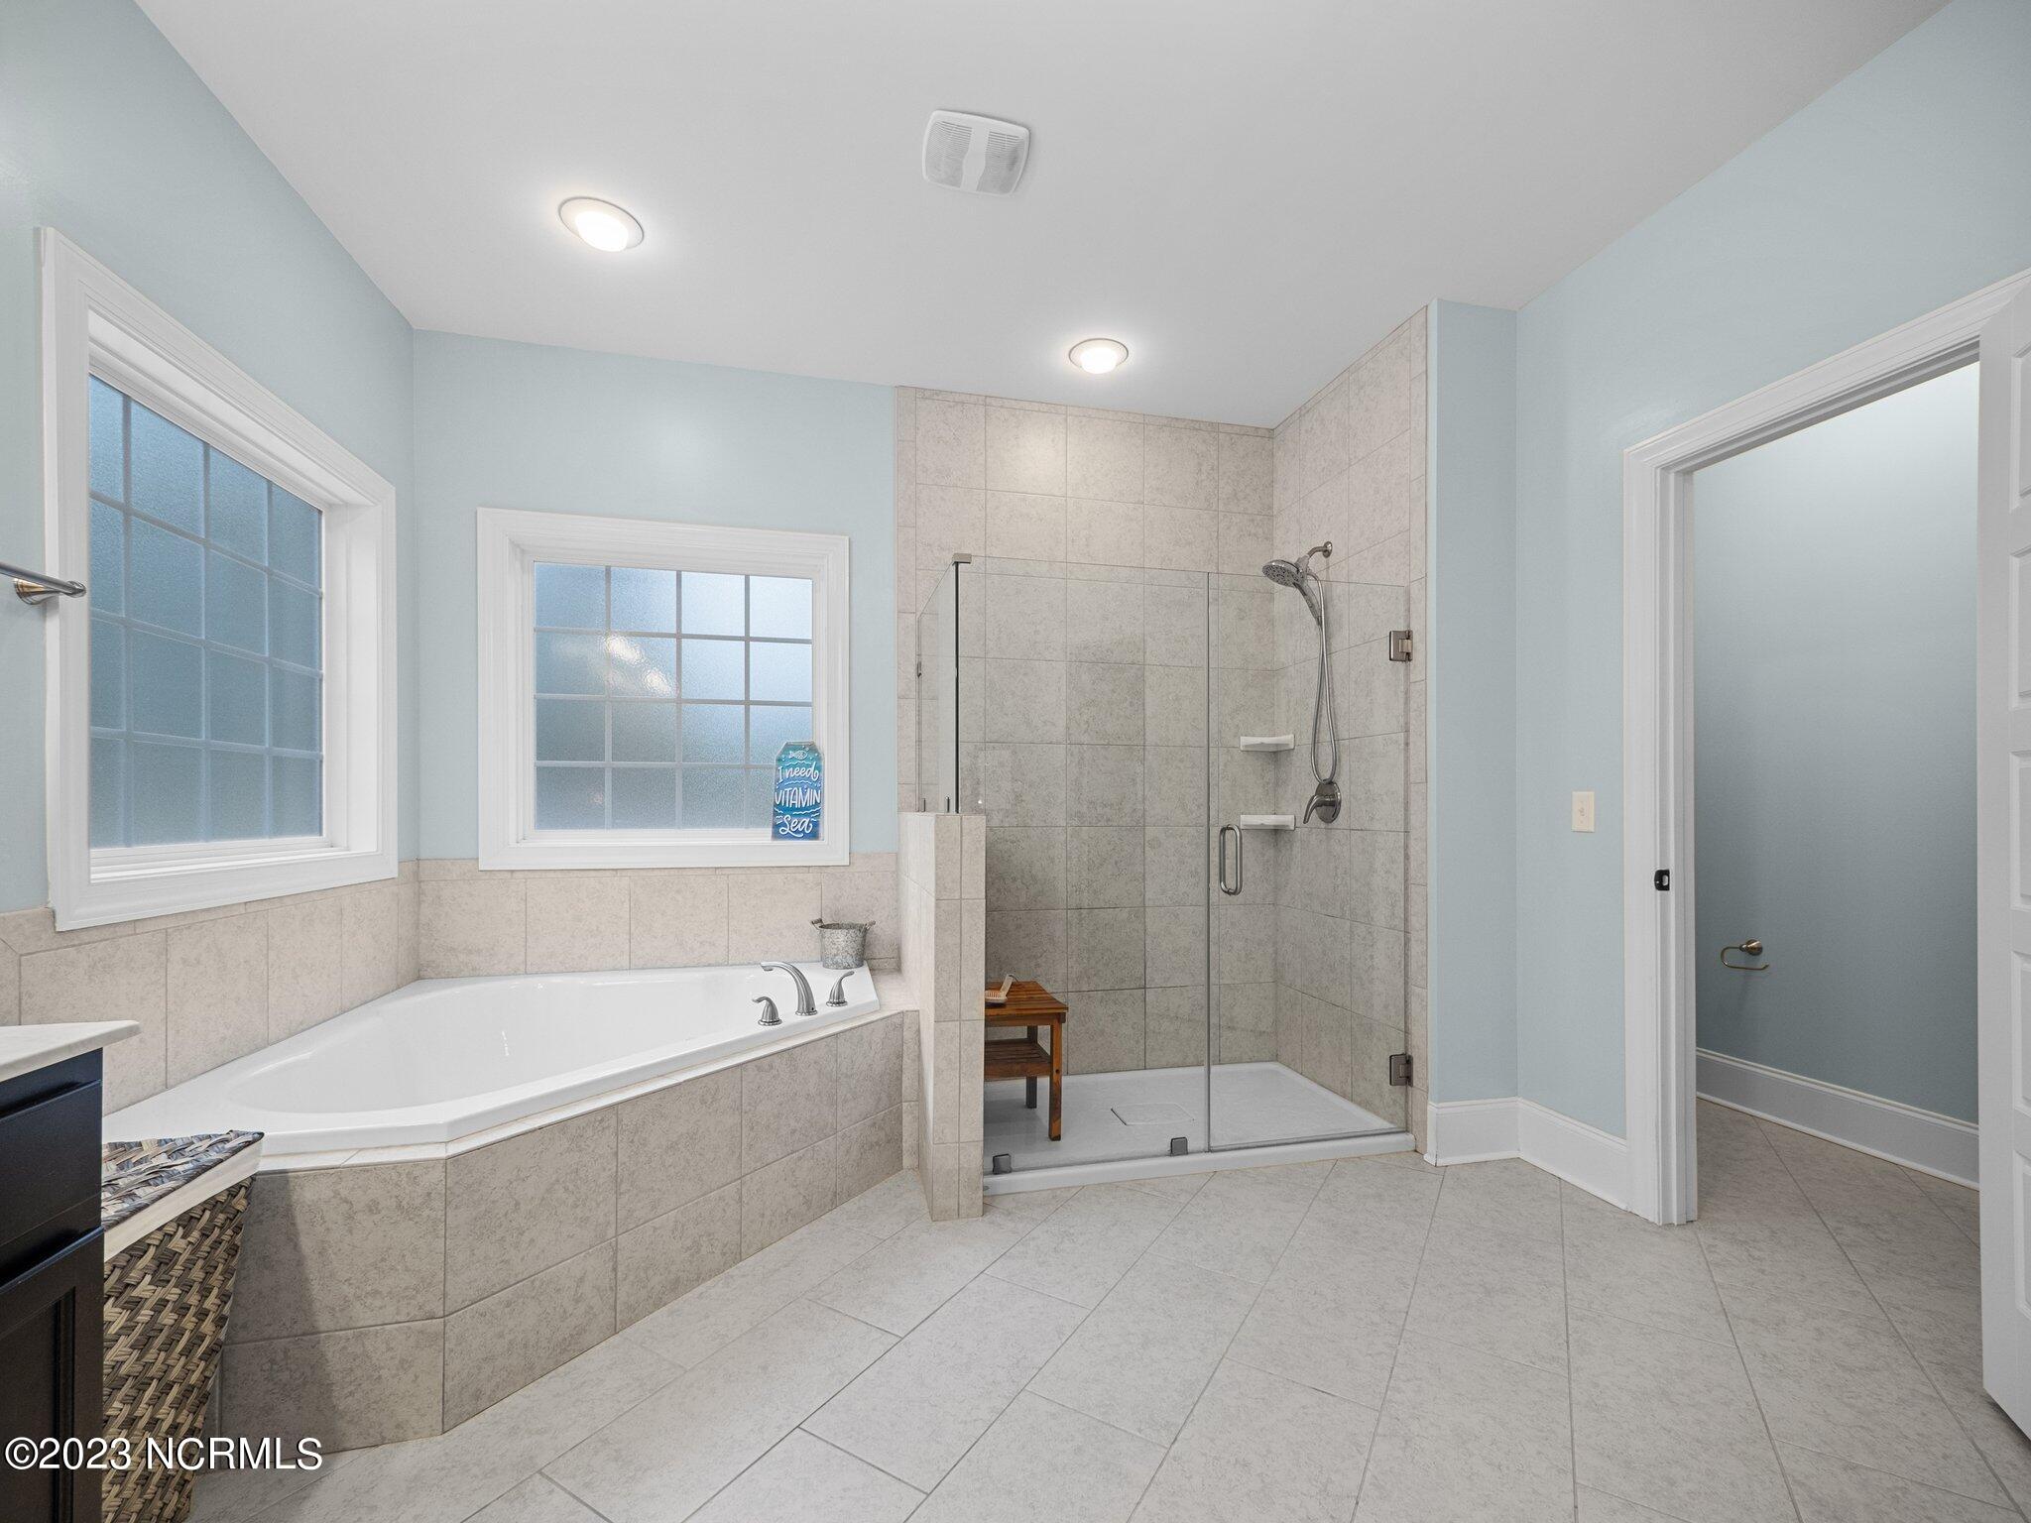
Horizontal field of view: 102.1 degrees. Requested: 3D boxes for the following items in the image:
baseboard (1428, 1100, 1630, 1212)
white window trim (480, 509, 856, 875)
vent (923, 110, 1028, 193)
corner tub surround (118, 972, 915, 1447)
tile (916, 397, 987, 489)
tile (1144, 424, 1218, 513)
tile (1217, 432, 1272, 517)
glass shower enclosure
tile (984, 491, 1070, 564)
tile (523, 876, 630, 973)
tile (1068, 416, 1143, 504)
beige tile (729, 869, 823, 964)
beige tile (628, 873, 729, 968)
[{"bbox_3d":[1.528,1.185,2.481,0.320,0.200,0.400,0,-1,-14],"label":"baseboard"},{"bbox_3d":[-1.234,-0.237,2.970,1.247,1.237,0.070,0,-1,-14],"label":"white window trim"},{"bbox_3d":[-0.097,-1.486,2.021,0.247,0.030,0.232,0,-1,-13],"label":"vent"},{"bbox_3d":[-1.059,0.981,2.246,1.627,0.548,1.520,0,-1,-13],"label":"corner tub surround"},{"bbox_3d":[-0.250,-1.239,3.215,0.268,0.326,0.010,0,0,-13],"label":"tile"},{"bbox_3d":[0.690,-1.217,3.407,0.326,0.326,0.012,0,-1,-14],"label":"tile"},{"bbox_3d":[0.986,-1.225,3.509,0.260,0.330,0.010,0,0,-13],"label":"tile"},{"bbox_3d":[0.464,0.339,2.934,1.523,1.807,0.829,0,-1,-14],"label":"glass shower enclosure"},{"bbox_3d":[0.047,-0.902,3.287,0.330,0.330,0.010,0,0,-13],"label":"tile"},{"bbox_3d":[-1.550,0.578,2.913,0.328,0.331,0.010,0,0,-13],"label":"tile"},{"bbox_3d":[0.369,-1.221,3.331,0.326,0.326,0.012,0,-1,-14],"label":"tile"},{"bbox_3d":[-0.888,0.583,3.042,0.326,0.326,0.012,0,-1,-14],"label":"beige tile"},{"bbox_3d":[-1.222,0.583,2.991,0.338,0.338,0.010,0,0,-13],"label":"beige tile"}]

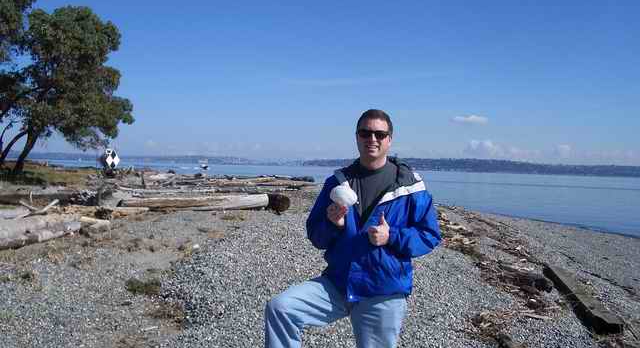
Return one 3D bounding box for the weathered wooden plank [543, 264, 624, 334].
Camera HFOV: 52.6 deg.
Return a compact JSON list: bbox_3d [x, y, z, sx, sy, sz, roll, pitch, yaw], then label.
[{"bbox_3d":[3.460,1.620,8.770,0.270,0.200,4.100,2,1,11],"label":"weathered wooden plank"}]

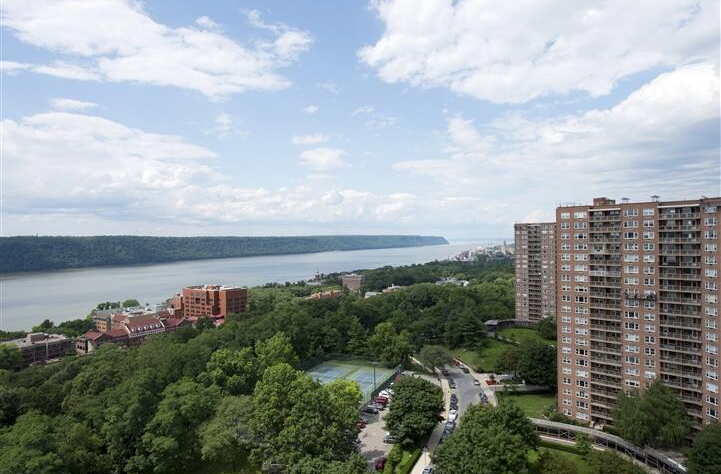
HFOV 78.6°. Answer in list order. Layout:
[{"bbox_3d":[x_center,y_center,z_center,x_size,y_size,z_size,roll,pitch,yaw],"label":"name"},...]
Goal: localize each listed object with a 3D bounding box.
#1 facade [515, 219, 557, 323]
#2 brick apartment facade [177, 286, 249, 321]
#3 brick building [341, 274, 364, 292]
[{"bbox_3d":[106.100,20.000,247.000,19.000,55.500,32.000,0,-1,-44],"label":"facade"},{"bbox_3d":[-127.400,57.300,383.000,52.000,26.000,28.000,0,-1,24],"label":"brick apartment facade"},{"bbox_3d":[-8.200,63.400,592.000,25.000,22.000,23.000,0,-1,14],"label":"brick building"}]

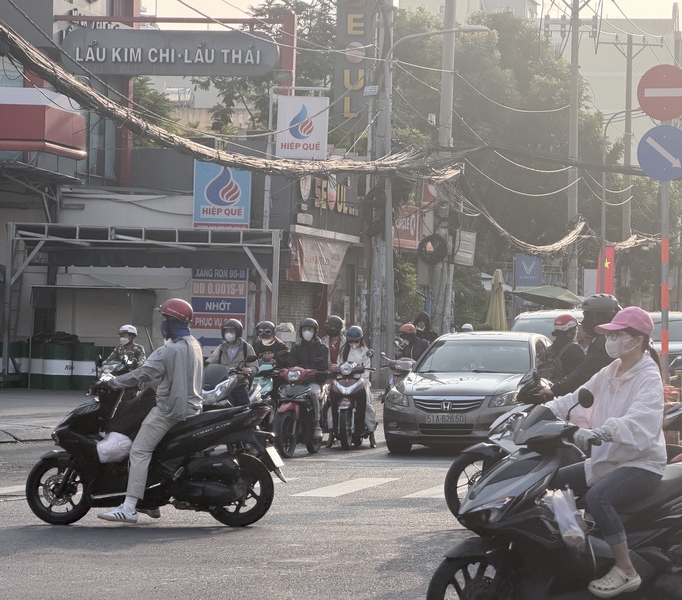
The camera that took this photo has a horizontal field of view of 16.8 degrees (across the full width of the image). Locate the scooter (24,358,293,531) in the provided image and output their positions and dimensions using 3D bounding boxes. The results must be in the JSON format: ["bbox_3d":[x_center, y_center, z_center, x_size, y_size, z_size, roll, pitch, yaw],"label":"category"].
[{"bbox_3d":[-1.315,1.068,16.650,1.870,1.130,0.690,1,-1,1],"label":"scooter"}]

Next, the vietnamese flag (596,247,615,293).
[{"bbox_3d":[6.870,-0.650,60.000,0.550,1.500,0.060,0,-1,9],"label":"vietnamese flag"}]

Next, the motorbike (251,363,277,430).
[{"bbox_3d":[-0.960,1.320,28.800,0.700,1.100,1.880,0,-1,-3],"label":"motorbike"}]

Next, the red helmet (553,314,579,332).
[{"bbox_3d":[2.345,0.250,24.200,0.280,0.180,0.230,1,-1,-37],"label":"red helmet"}]

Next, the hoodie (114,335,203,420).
[{"bbox_3d":[-1.305,0.555,16.600,0.620,0.620,0.520,0,-1,6],"label":"hoodie"}]

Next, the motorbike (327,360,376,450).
[{"bbox_3d":[0.145,1.297,28.900,0.680,1.090,1.900,0,-1,6],"label":"motorbike"}]

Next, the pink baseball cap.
[{"bbox_3d":[1.178,0.090,9.600,0.260,0.130,0.180,1,-1,-26],"label":"pink baseball cap"}]

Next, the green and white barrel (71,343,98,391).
[{"bbox_3d":[-4.925,1.272,44.000,0.590,0.890,0.590,0,-1,0],"label":"green and white barrel"}]

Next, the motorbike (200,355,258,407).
[{"bbox_3d":[-1.110,1.226,25.800,0.700,1.110,1.900,0,-1,29],"label":"motorbike"}]

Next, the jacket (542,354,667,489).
[{"bbox_3d":[1.105,0.495,9.600,0.440,0.560,0.490,1,-1,-33],"label":"jacket"}]

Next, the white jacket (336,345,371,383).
[{"bbox_3d":[0.160,0.820,29.000,0.460,0.510,0.380,0,-1,6],"label":"white jacket"}]

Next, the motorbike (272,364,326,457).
[{"bbox_3d":[-0.400,1.267,27.000,0.690,1.070,1.900,0,-1,16],"label":"motorbike"}]

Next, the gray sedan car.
[{"bbox_3d":[1.870,1.130,29.200,1.850,1.470,4.920,0,-1,14],"label":"gray sedan car"}]

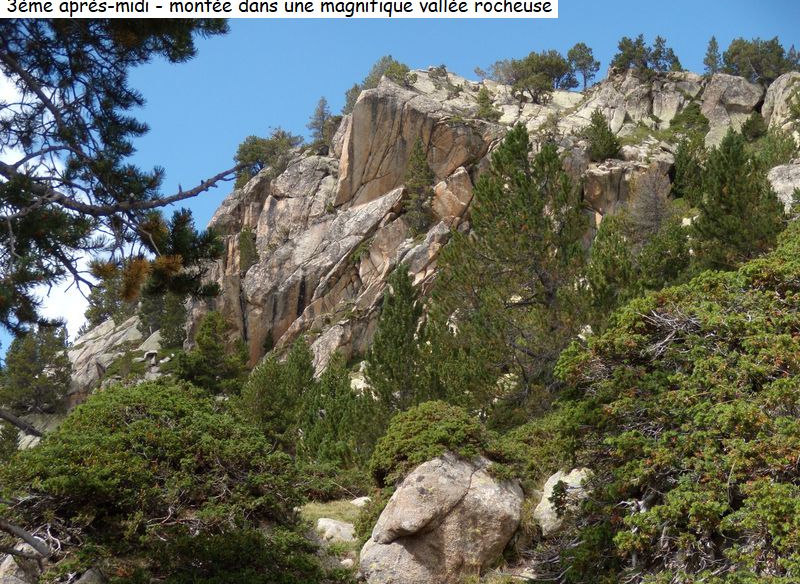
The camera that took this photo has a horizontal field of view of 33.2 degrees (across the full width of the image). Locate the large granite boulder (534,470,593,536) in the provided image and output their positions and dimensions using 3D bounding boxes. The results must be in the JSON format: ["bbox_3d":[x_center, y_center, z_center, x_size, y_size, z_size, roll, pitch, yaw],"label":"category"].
[{"bbox_3d":[2.025,2.589,16.500,0.827,0.828,0.670,0,-12,0],"label":"large granite boulder"}]

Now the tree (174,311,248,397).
[{"bbox_3d":[-9.282,3.014,66.000,3.644,4.287,3.279,0,-12,0],"label":"tree"}]

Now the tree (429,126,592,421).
[{"bbox_3d":[2.941,-0.669,36.000,4.244,8.045,3.819,0,-12,0],"label":"tree"}]

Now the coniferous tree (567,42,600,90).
[{"bbox_3d":[17.112,-21.038,125.000,3.171,4.746,3.012,0,-12,0],"label":"coniferous tree"}]

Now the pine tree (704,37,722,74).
[{"bbox_3d":[29.937,-22.590,128.000,1.719,3.854,1.719,0,-12,0],"label":"pine tree"}]

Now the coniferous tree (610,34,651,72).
[{"bbox_3d":[21.495,-22.247,125.000,3.730,3.765,3.544,0,-12,0],"label":"coniferous tree"}]

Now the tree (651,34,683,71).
[{"bbox_3d":[24.853,-22.247,125.000,2.984,3.765,2.835,0,-12,0],"label":"tree"}]

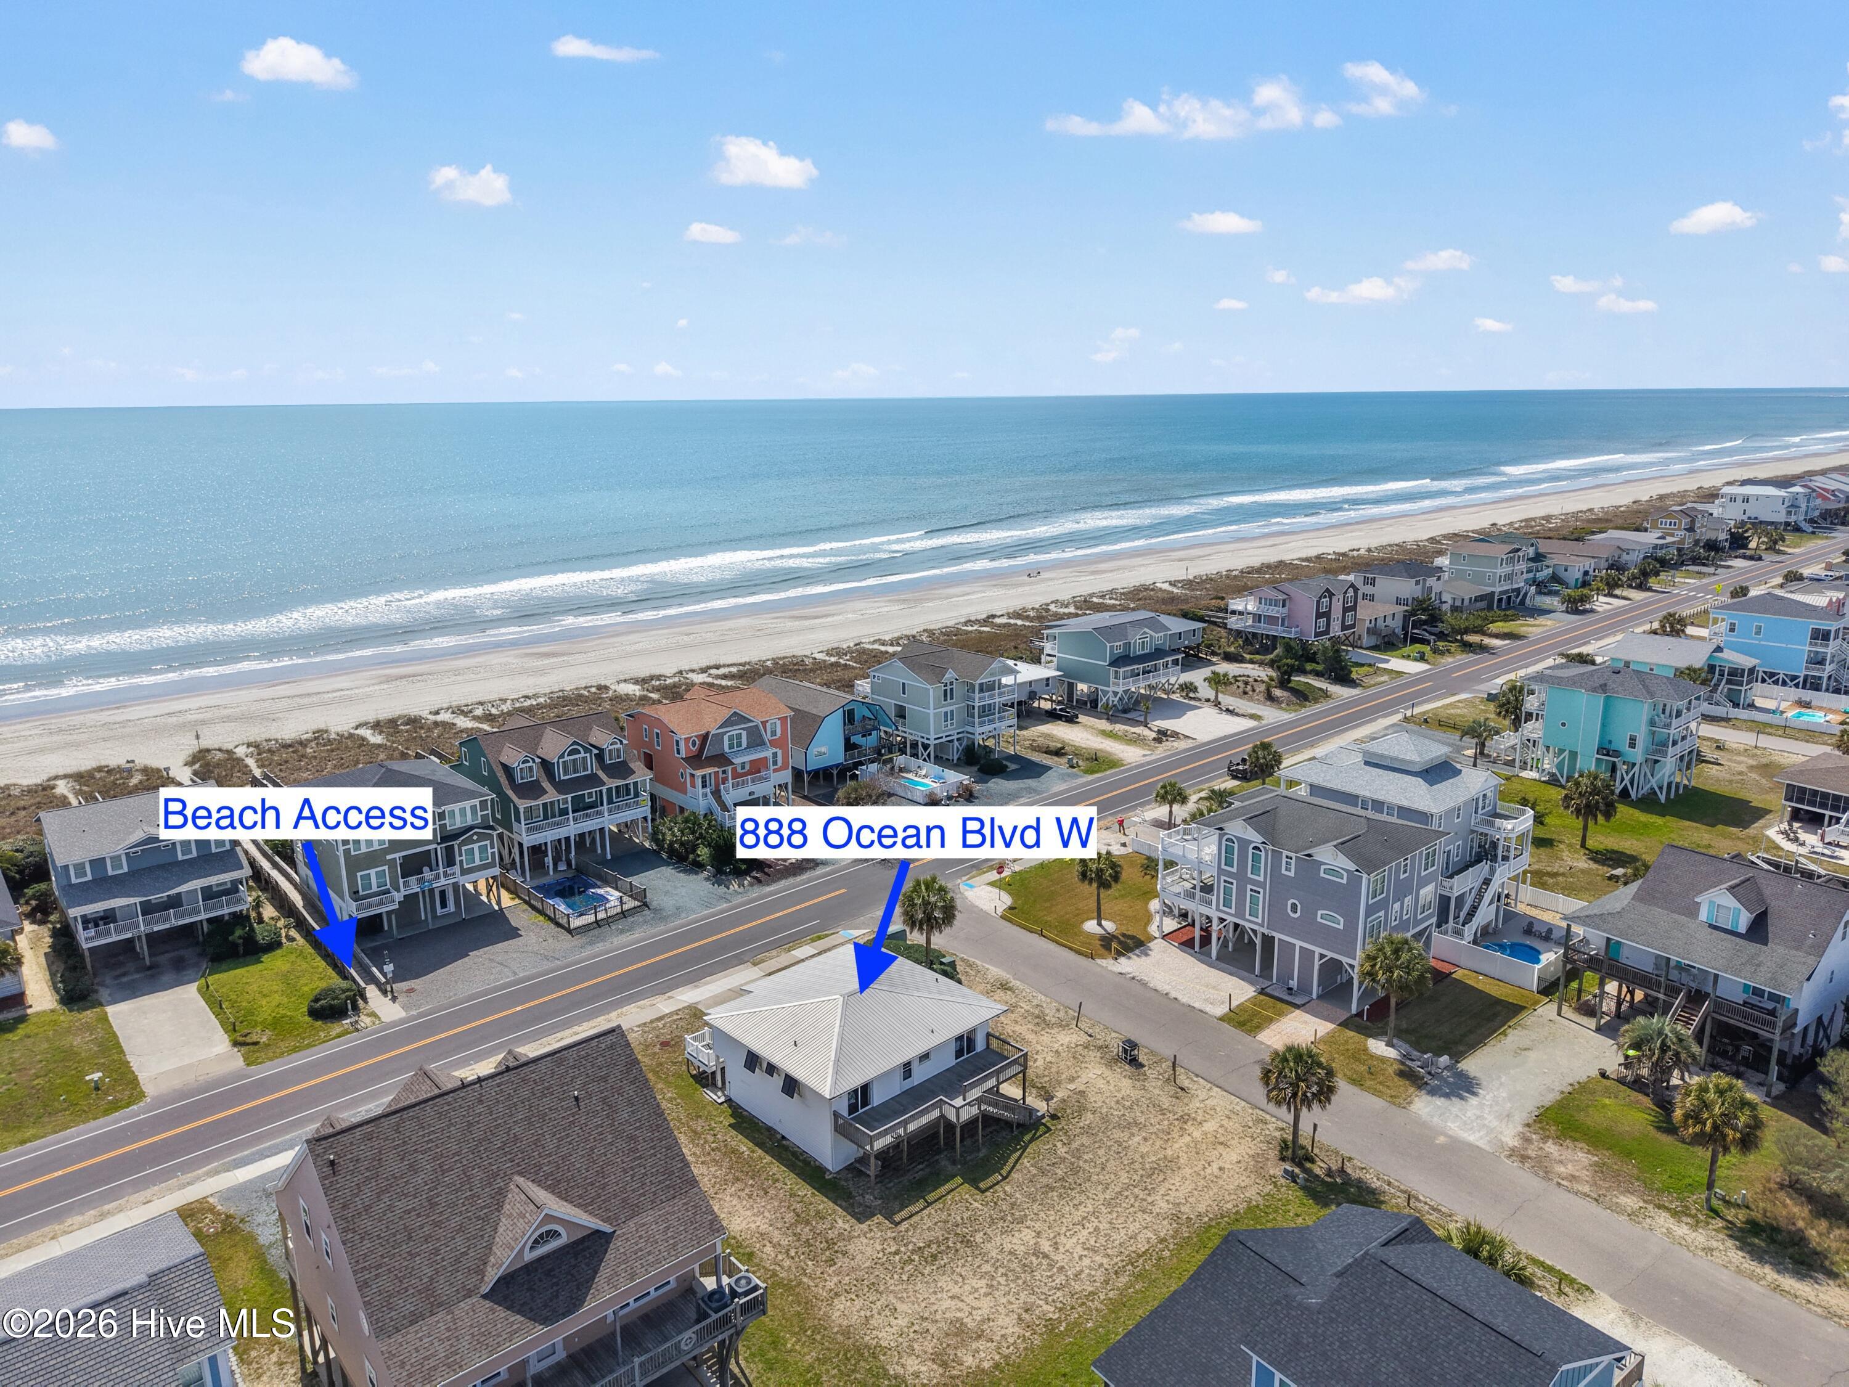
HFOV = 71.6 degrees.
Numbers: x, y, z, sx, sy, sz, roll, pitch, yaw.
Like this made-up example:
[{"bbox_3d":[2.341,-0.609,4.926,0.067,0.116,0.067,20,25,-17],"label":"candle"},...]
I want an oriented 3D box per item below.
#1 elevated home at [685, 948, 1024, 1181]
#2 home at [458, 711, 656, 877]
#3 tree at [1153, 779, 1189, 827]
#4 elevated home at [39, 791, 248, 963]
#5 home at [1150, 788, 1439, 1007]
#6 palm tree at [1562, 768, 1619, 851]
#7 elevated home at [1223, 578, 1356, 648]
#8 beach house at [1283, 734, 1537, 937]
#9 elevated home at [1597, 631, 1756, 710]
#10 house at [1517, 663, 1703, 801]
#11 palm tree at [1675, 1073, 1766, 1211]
[{"bbox_3d":[-4.370,20.880,77.000,14.030,6.420,17.780,-13,18,-43],"label":"elevated home"},{"bbox_3d":[-33.158,8.107,113.660,13.000,11.400,14.000,-13,18,-43],"label":"home"},{"bbox_3d":[22.498,10.115,117.204,3.365,4.700,3.365,2,13,11],"label":"tree"},{"bbox_3d":[-61.220,13.870,100.540,12.250,10.670,12.250,-13,18,-43],"label":"elevated home"},{"bbox_3d":[25.380,12.650,87.720,11.400,10.800,15.700,-12,18,-41],"label":"home"},{"bbox_3d":[55.790,9.770,107.240,4.700,6.800,4.700,-1,13,0],"label":"palm tree"},{"bbox_3d":[57.045,-12.277,197.481,14.000,11.200,15.000,-13,18,-43],"label":"elevated home"},{"bbox_3d":[36.097,9.396,96.619,10.200,13.000,16.400,-12,17,-40],"label":"beach house"},{"bbox_3d":[92.850,-2.920,158.250,11.500,7.400,15.600,-13,18,-42],"label":"elevated home"},{"bbox_3d":[66.450,2.960,125.040,9.900,11.700,14.700,-13,18,-42],"label":"house"},{"bbox_3d":[37.970,21.530,61.466,3.682,7.400,3.682,8,16,33],"label":"palm tree"}]

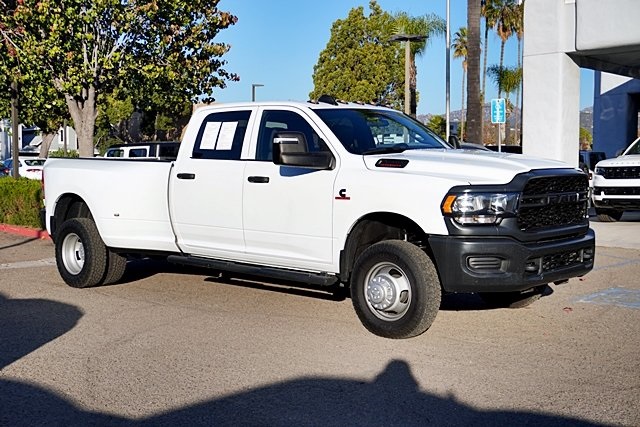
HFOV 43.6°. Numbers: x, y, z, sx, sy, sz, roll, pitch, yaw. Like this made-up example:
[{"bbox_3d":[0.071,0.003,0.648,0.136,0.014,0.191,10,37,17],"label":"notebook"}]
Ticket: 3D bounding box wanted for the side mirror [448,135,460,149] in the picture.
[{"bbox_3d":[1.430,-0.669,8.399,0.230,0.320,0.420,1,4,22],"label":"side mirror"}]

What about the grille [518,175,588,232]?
[{"bbox_3d":[1.905,-0.098,6.447,0.150,0.410,1.150,3,5,42],"label":"grille"}]

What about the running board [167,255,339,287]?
[{"bbox_3d":[-0.705,0.516,7.520,2.240,0.090,0.170,3,5,42],"label":"running board"}]

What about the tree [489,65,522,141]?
[{"bbox_3d":[14.514,-7.284,62.301,3.200,8.550,3.200,0,4,0],"label":"tree"}]

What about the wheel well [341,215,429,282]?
[{"bbox_3d":[0.612,0.300,6.524,0.890,0.620,0.380,3,5,42],"label":"wheel well"}]

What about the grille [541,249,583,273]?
[{"bbox_3d":[1.941,0.383,6.451,0.090,0.120,0.660,3,5,42],"label":"grille"}]

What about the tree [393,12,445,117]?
[{"bbox_3d":[5.690,-6.702,46.343,3.300,9.730,3.300,0,4,0],"label":"tree"}]

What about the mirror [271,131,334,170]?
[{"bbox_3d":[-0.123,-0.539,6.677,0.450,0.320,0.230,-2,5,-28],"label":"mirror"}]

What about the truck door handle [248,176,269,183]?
[{"bbox_3d":[-0.565,-0.305,7.297,0.250,0.056,0.060,3,5,42],"label":"truck door handle"}]

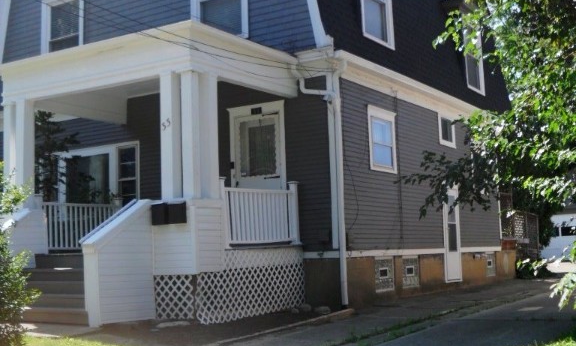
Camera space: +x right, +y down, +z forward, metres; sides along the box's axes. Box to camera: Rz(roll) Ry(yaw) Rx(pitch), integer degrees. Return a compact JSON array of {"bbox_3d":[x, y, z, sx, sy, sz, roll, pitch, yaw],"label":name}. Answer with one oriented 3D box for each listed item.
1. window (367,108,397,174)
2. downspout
[{"bbox_3d":[1.802,-0.607,14.565,0.110,1.170,1.140,-5,-7,32],"label":"window"},{"bbox_3d":[0.555,0.170,13.041,0.850,4.080,0.180,-5,-7,32],"label":"downspout"}]

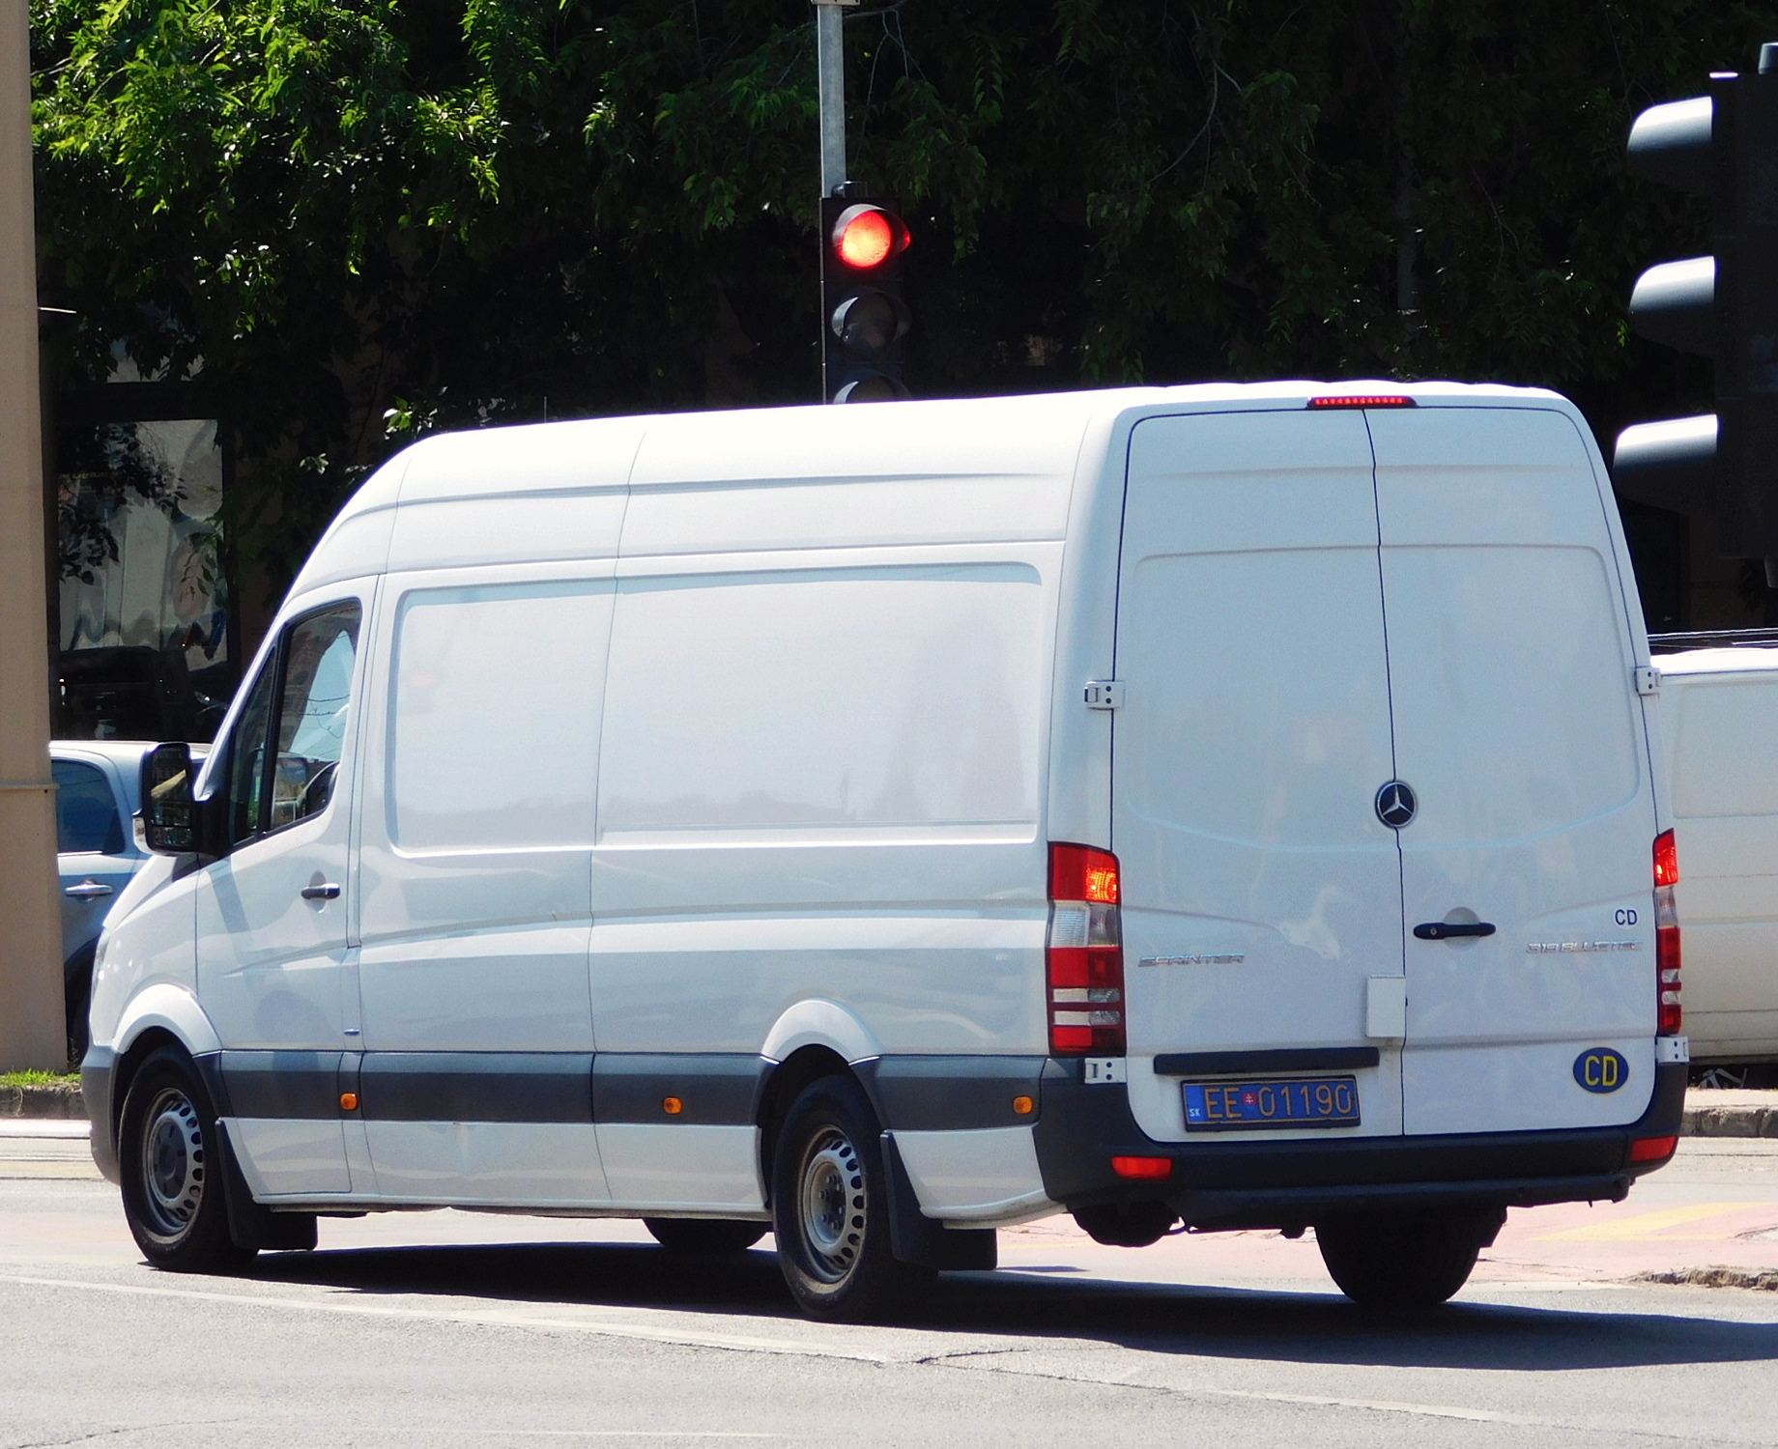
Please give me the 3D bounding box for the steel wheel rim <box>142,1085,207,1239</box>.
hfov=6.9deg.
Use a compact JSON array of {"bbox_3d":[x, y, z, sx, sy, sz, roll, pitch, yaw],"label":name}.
[{"bbox_3d":[-2.112,1.332,45.354,0.160,0.443,0.443,-1,1,-28],"label":"steel wheel rim"}]

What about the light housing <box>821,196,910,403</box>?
[{"bbox_3d":[-0.070,-1.298,47.800,0.260,0.810,0.300,-1,1,-14],"label":"light housing"}]

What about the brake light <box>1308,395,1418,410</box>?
[{"bbox_3d":[1.293,-0.882,40.660,0.335,0.042,0.045,-1,0,-28],"label":"brake light"}]

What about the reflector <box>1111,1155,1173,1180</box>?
[{"bbox_3d":[0.688,1.206,40.179,0.170,0.060,0.045,-1,0,-23],"label":"reflector"}]

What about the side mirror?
[{"bbox_3d":[-2.190,0.222,44.885,0.190,0.335,0.130,-1,0,-28],"label":"side mirror"}]

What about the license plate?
[{"bbox_3d":[1.039,1.024,40.384,0.530,0.125,0.020,-1,0,-28],"label":"license plate"}]

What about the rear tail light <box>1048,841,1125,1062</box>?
[{"bbox_3d":[0.539,0.613,40.217,0.155,0.575,0.170,-1,0,-28],"label":"rear tail light"}]

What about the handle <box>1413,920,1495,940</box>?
[{"bbox_3d":[1.548,0.563,40.603,0.235,0.044,0.050,-1,0,-28],"label":"handle"}]

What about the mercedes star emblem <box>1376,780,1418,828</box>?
[{"bbox_3d":[1.388,0.216,40.530,0.131,0.131,0.022,-1,0,-28],"label":"mercedes star emblem"}]

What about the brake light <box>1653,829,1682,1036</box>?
[{"bbox_3d":[2.145,0.575,41.065,0.155,0.575,0.170,-1,0,-28],"label":"brake light"}]

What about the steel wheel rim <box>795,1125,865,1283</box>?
[{"bbox_3d":[-0.096,1.340,41.527,0.160,0.443,0.443,-1,1,-28],"label":"steel wheel rim"}]

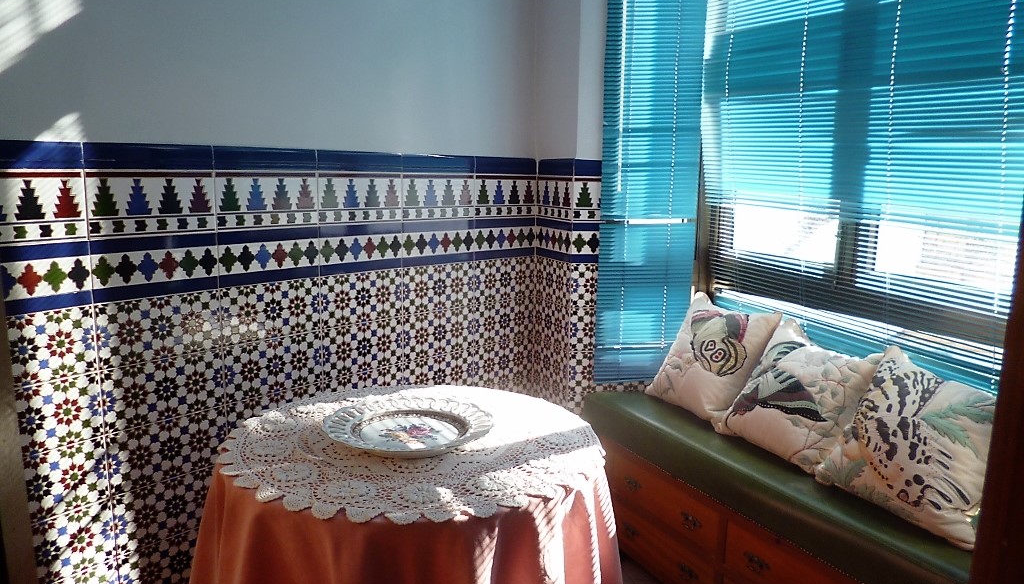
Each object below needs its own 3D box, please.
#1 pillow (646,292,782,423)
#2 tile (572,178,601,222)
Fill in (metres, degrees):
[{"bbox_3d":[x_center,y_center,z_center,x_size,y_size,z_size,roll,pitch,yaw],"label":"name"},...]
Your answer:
[{"bbox_3d":[0.615,0.196,2.226,0.130,0.385,0.385,35,-9,-28],"label":"pillow"},{"bbox_3d":[0.243,-0.295,2.289,0.100,0.145,0.012,1,9,2],"label":"tile"}]

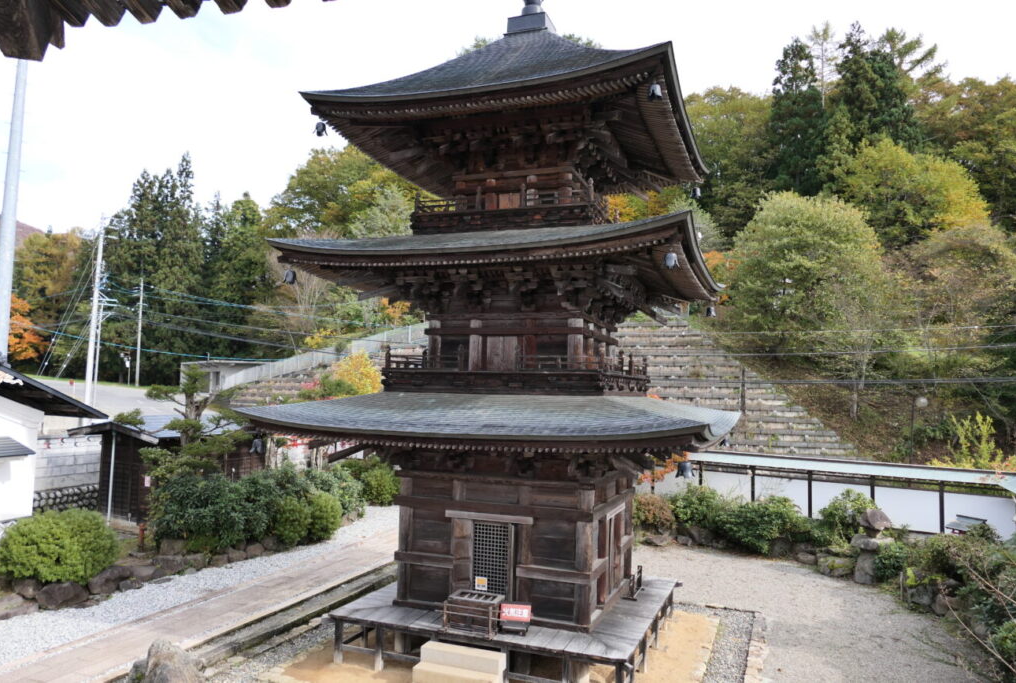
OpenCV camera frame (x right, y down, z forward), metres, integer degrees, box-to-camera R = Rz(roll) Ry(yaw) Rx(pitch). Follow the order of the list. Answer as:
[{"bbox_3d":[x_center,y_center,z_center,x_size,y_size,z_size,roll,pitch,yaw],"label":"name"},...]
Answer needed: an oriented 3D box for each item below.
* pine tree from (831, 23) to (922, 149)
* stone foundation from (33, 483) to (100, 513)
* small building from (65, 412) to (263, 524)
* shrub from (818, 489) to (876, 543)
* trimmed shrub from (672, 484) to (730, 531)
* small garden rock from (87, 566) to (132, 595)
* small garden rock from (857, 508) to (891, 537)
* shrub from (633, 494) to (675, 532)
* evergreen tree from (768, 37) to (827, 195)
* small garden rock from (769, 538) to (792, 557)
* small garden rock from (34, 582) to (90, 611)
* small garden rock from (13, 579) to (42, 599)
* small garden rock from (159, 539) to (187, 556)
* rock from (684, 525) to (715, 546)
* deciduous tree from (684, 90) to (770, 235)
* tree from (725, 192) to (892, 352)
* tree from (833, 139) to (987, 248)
[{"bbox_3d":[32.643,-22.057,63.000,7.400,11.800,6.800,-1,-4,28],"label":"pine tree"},{"bbox_3d":[-15.572,5.575,24.945,0.500,0.850,2.600,0,-4,21],"label":"stone foundation"},{"bbox_3d":[-11.623,4.433,25.236,3.300,3.200,5.900,0,-4,21],"label":"small building"},{"bbox_3d":[9.212,4.762,19.297,1.600,1.450,1.400,-1,-5,25],"label":"shrub"},{"bbox_3d":[5.710,4.965,21.097,1.750,1.400,1.500,0,-4,15],"label":"trimmed shrub"},{"bbox_3d":[-8.272,4.953,14.800,0.580,0.480,0.830,-3,-6,45],"label":"small garden rock"},{"bbox_3d":[9.766,4.837,18.900,0.900,0.760,0.750,-1,-4,27],"label":"small garden rock"},{"bbox_3d":[4.917,5.853,24.200,1.600,1.250,1.400,1,-4,12],"label":"shrub"},{"bbox_3d":[25.238,-19.179,62.000,5.000,14.600,5.000,0,-4,22],"label":"evergreen tree"},{"bbox_3d":[7.625,5.764,19.900,0.670,0.440,0.500,0,-5,21],"label":"small garden rock"},{"bbox_3d":[-9.700,5.518,15.450,0.700,0.530,1.050,0,-4,21],"label":"small garden rock"},{"bbox_3d":[-9.459,4.862,14.000,0.450,0.360,0.520,-2,-6,42],"label":"small garden rock"},{"bbox_3d":[-8.020,4.924,17.000,0.630,0.370,0.480,6,-6,-43],"label":"small garden rock"},{"bbox_3d":[6.220,6.301,23.100,0.950,0.620,0.700,0,-4,15],"label":"rock"},{"bbox_3d":[17.901,-14.516,58.000,7.600,12.000,7.000,0,-4,17],"label":"deciduous tree"},{"bbox_3d":[18.591,-4.021,44.000,9.600,9.600,8.800,0,-4,23],"label":"tree"},{"bbox_3d":[28.357,-10.077,49.970,9.600,8.200,8.800,-1,-5,30],"label":"tree"}]

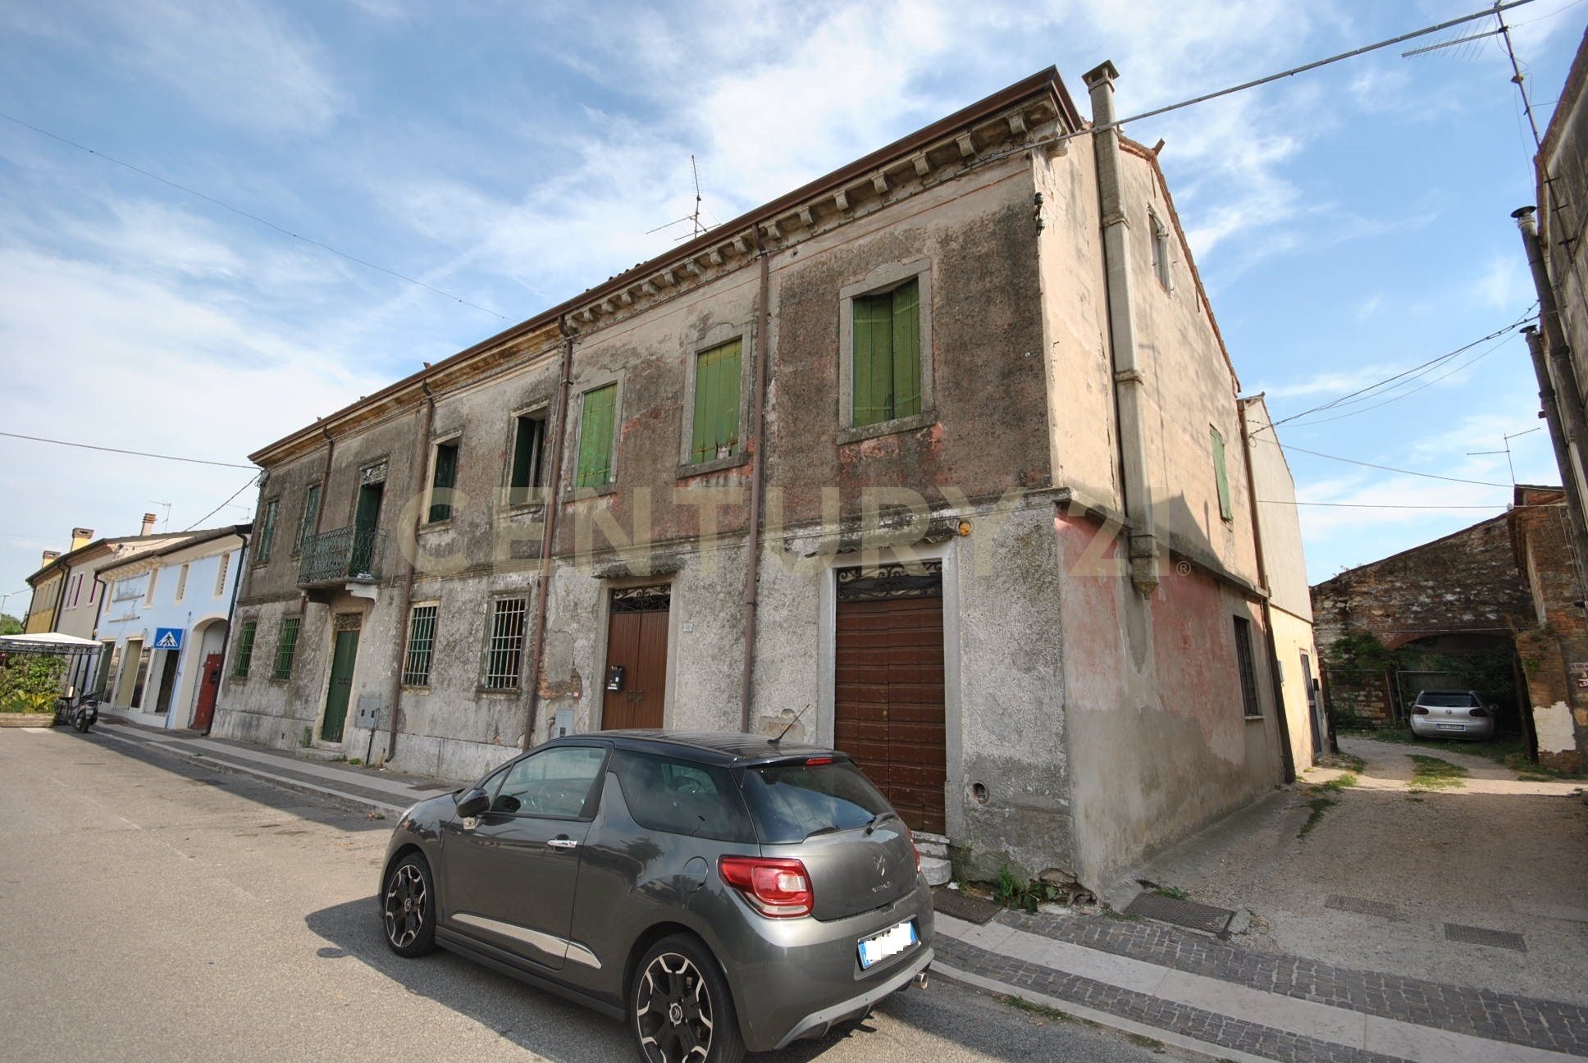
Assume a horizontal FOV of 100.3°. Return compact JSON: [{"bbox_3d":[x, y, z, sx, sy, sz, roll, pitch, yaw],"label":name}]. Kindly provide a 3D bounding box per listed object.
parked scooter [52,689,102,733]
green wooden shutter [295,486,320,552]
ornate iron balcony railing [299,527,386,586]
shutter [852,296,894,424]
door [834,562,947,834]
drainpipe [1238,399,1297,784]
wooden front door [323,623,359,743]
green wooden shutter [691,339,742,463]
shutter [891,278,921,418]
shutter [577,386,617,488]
[{"bbox_3d":[-20.250,5.060,18.750,1.800,1.130,0.660,-8,-15,34],"label":"parked scooter"},{"bbox_3d":[-11.733,-0.290,16.165,0.820,1.630,0.050,-8,-15,34],"label":"green wooden shutter"},{"bbox_3d":[-9.438,0.572,13.877,2.200,1.020,0.620,-8,-15,34],"label":"ornate iron balcony railing"},{"bbox_3d":[0.916,-1.962,7.622,0.461,1.630,0.040,-1,-12,9],"label":"shutter"},{"bbox_3d":[0.948,1.570,6.606,1.200,2.480,0.080,-7,-15,35],"label":"door"},{"bbox_3d":[9.360,0.987,13.204,0.130,7.600,0.130,-8,-15,34],"label":"drainpipe"},{"bbox_3d":[-9.493,3.200,13.879,0.982,2.302,0.060,-8,-15,34],"label":"wooden front door"},{"bbox_3d":[-1.027,-1.739,8.835,0.820,1.630,0.050,-8,-15,34],"label":"green wooden shutter"},{"bbox_3d":[1.234,-2.019,7.336,0.040,1.630,0.388,12,-16,-41],"label":"shutter"},{"bbox_3d":[-2.990,-1.440,10.161,0.810,1.570,0.050,-7,-15,35],"label":"shutter"}]

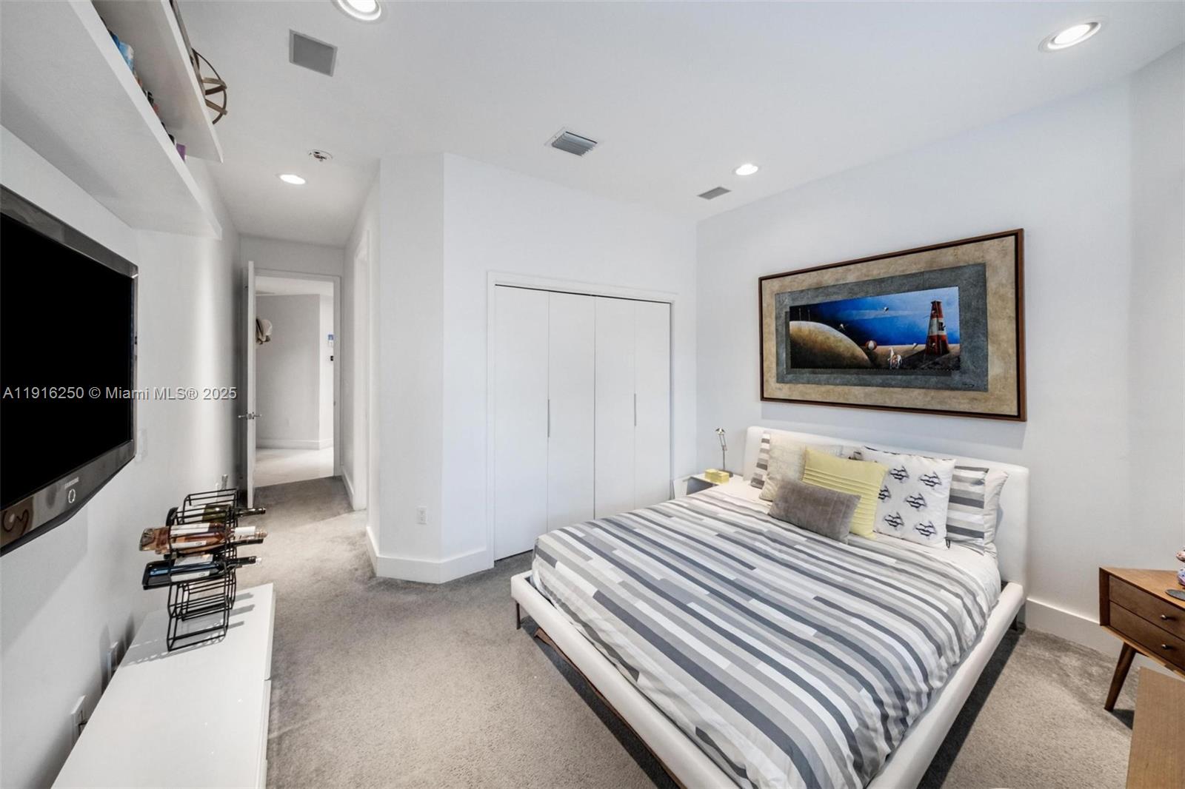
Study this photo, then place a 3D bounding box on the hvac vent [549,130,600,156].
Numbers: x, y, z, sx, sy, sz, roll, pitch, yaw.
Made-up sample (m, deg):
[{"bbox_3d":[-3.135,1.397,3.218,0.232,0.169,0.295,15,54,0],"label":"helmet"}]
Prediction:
[{"bbox_3d":[-0.117,-1.637,2.587,0.255,0.025,0.210,-2,3,-37],"label":"hvac vent"}]

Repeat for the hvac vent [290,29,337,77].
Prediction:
[{"bbox_3d":[-1.296,-1.573,1.830,0.175,0.020,0.232,-2,3,-37],"label":"hvac vent"}]

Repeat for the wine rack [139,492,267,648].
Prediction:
[{"bbox_3d":[-1.445,0.645,1.475,0.320,0.480,0.270,-2,3,-37],"label":"wine rack"}]

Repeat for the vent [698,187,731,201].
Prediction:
[{"bbox_3d":[1.027,-1.701,3.344,0.150,0.020,0.220,-2,3,-37],"label":"vent"}]

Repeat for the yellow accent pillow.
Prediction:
[{"bbox_3d":[1.379,0.516,2.204,0.130,0.400,0.430,26,-11,-27],"label":"yellow accent pillow"}]

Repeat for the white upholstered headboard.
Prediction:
[{"bbox_3d":[1.807,0.690,2.780,0.170,0.660,1.690,-2,3,-37],"label":"white upholstered headboard"}]

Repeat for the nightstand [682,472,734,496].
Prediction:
[{"bbox_3d":[1.135,0.959,3.500,0.430,0.450,0.380,-2,3,-37],"label":"nightstand"}]

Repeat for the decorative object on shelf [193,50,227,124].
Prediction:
[{"bbox_3d":[-1.439,-1.064,1.359,0.260,0.260,0.260,-2,3,-37],"label":"decorative object on shelf"}]

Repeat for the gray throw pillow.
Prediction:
[{"bbox_3d":[1.230,0.600,2.192,0.120,0.250,0.430,41,-20,-27],"label":"gray throw pillow"}]

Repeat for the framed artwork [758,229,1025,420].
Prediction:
[{"bbox_3d":[1.915,-0.422,2.812,0.050,1.050,1.550,-2,3,-37],"label":"framed artwork"}]

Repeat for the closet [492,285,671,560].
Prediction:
[{"bbox_3d":[-0.032,0.167,3.471,1.780,2.050,0.200,-1,2,-32],"label":"closet"}]

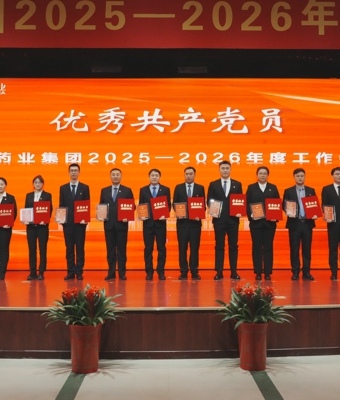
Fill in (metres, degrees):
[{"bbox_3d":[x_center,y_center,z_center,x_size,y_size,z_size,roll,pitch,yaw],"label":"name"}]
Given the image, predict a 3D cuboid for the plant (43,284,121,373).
[{"bbox_3d":[-0.860,1.255,4.930,0.770,0.840,0.740,0,-2,0],"label":"plant"}]

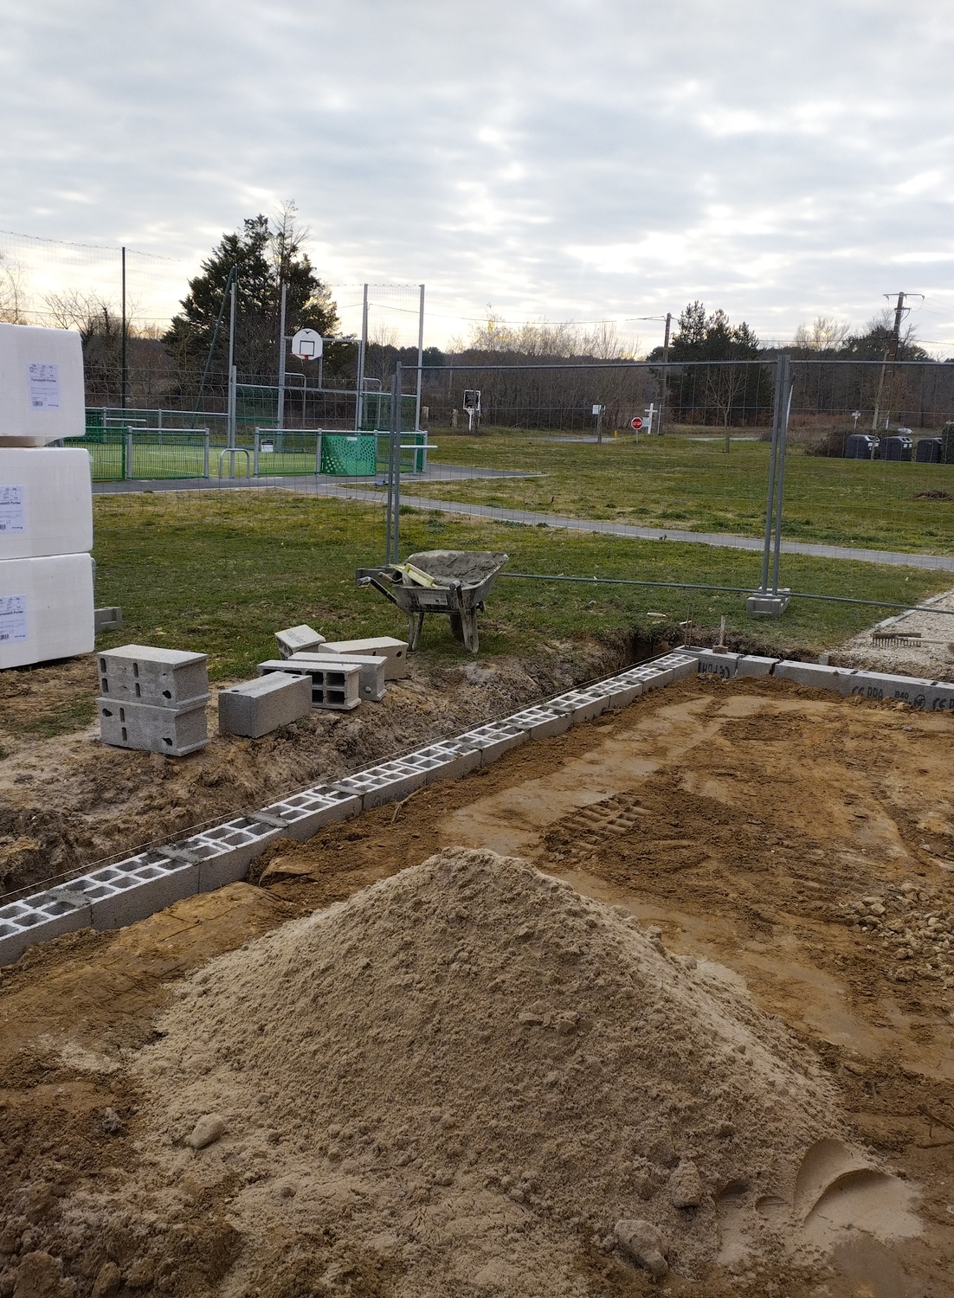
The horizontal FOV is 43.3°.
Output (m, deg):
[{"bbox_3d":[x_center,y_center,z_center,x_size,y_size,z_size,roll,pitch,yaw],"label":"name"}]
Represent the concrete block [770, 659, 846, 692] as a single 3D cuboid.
[{"bbox_3d":[2.327,0.220,8.314,0.500,0.200,0.200,9,13,30],"label":"concrete block"}]

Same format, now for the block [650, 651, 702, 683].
[{"bbox_3d":[1.380,0.181,8.473,0.200,0.180,0.494,9,13,31],"label":"block"}]

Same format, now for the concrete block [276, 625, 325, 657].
[{"bbox_3d":[-1.029,0.019,7.120,0.190,0.200,0.494,-15,18,-18],"label":"concrete block"}]

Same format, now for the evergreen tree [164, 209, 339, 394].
[{"bbox_3d":[-10.863,-15.821,57.902,8.600,11.200,8.200,1,11,-11],"label":"evergreen tree"}]

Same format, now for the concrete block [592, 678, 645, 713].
[{"bbox_3d":[0.859,0.331,7.681,0.200,0.175,0.500,10,13,30],"label":"concrete block"}]

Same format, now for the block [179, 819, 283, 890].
[{"bbox_3d":[-0.983,0.824,4.697,0.200,0.180,0.494,9,13,31],"label":"block"}]

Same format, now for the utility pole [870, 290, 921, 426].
[{"bbox_3d":[25.030,-16.511,72.006,2.600,10.300,0.400,6,12,18],"label":"utility pole"}]

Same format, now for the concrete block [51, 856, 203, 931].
[{"bbox_3d":[-1.254,0.895,4.302,0.200,0.175,0.500,10,13,30],"label":"concrete block"}]

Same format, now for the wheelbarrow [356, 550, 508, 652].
[{"bbox_3d":[-0.266,-0.271,7.852,0.650,0.620,1.360,5,11,10],"label":"wheelbarrow"}]

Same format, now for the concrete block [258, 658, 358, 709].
[{"bbox_3d":[-0.871,0.185,6.258,0.494,0.200,0.190,5,11,12],"label":"concrete block"}]

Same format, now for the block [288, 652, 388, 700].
[{"bbox_3d":[-0.759,0.148,6.545,0.500,0.200,0.200,4,11,6],"label":"block"}]

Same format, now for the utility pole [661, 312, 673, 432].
[{"bbox_3d":[12.929,-18.858,82.211,0.300,8.050,0.300,5,11,8],"label":"utility pole"}]

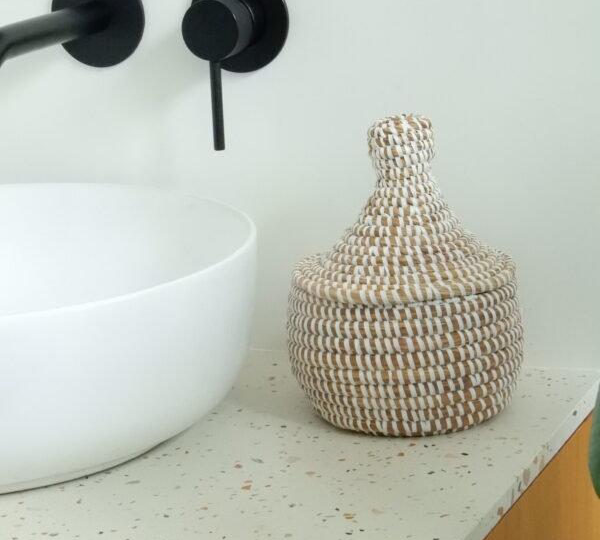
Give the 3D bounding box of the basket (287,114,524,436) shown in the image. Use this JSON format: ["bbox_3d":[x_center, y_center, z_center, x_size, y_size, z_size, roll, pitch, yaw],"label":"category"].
[{"bbox_3d":[0.070,0.001,1.319,0.160,0.204,0.160,-3,13,1],"label":"basket"}]

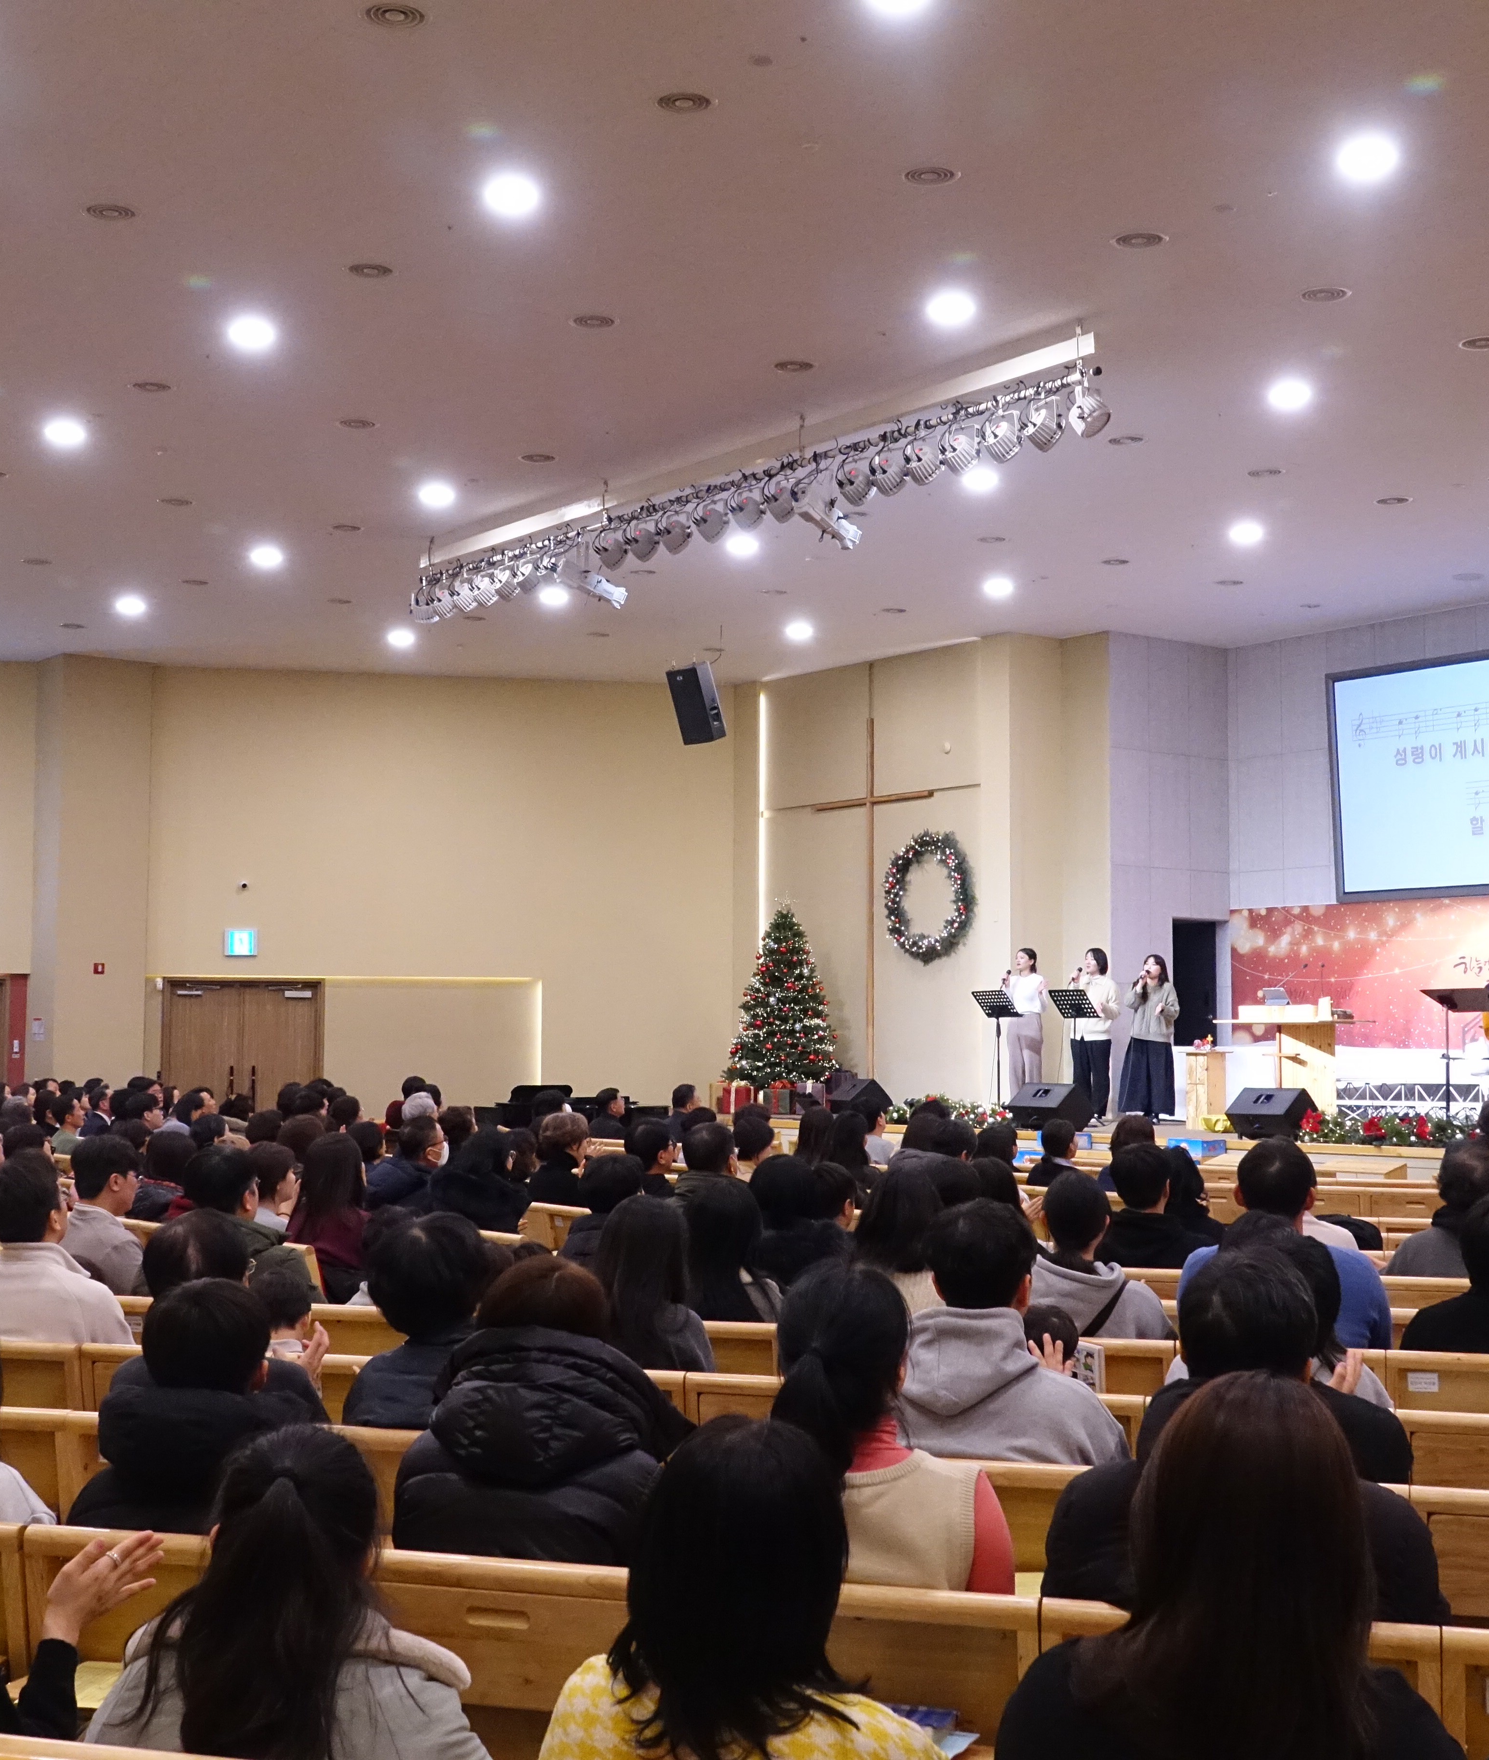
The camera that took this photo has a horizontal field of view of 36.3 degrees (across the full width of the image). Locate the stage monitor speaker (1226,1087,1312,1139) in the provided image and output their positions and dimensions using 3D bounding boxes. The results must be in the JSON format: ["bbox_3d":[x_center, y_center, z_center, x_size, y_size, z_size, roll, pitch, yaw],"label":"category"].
[{"bbox_3d":[4.335,1.897,18.637,0.430,0.400,0.620,3,-5,-38],"label":"stage monitor speaker"}]

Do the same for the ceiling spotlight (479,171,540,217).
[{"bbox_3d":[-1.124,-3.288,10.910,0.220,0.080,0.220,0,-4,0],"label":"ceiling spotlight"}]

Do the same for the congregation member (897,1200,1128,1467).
[{"bbox_3d":[0.544,1.258,4.407,0.520,1.300,0.750,-1,-4,14],"label":"congregation member"}]

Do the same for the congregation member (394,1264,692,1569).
[{"bbox_3d":[-0.225,1.216,3.740,0.530,1.232,0.770,-1,-4,19],"label":"congregation member"}]

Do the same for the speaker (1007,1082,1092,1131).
[{"bbox_3d":[2.653,1.968,19.765,0.390,0.390,0.670,3,-5,-32],"label":"speaker"}]

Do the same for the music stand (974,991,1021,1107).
[{"bbox_3d":[2.342,1.628,20.838,0.450,1.220,0.500,3,-5,-37],"label":"music stand"}]

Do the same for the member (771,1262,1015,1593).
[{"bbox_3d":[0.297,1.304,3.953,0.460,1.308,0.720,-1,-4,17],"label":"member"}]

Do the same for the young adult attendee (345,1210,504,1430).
[{"bbox_3d":[-0.558,1.303,4.873,0.480,1.219,0.770,-1,-4,19],"label":"young adult attendee"}]

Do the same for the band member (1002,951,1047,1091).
[{"bbox_3d":[2.657,1.477,21.562,0.460,1.640,0.360,-4,-6,45],"label":"band member"}]

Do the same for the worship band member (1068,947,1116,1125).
[{"bbox_3d":[3.216,1.448,21.011,0.380,1.620,0.460,4,-6,-42],"label":"worship band member"}]

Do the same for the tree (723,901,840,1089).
[{"bbox_3d":[0.397,1.430,24.783,1.250,2.200,1.250,0,-4,0],"label":"tree"}]

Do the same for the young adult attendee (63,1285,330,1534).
[{"bbox_3d":[-0.944,1.364,4.343,0.500,1.239,0.740,-1,-4,17],"label":"young adult attendee"}]

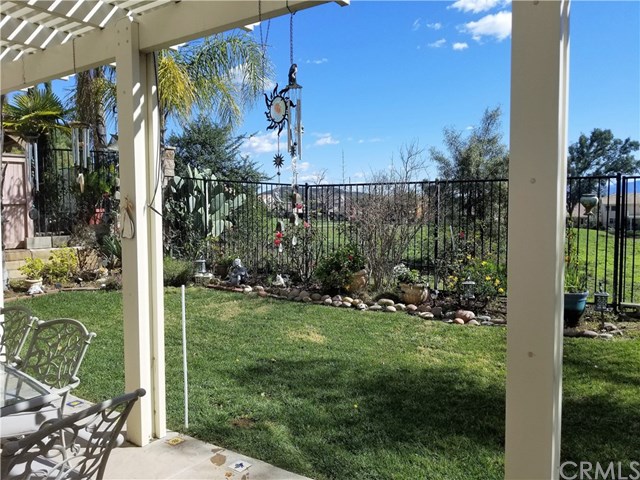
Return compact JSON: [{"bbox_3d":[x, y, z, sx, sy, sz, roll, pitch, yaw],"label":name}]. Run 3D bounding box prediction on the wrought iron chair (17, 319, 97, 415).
[{"bbox_3d":[-1.575,0.912,2.477,0.600,0.910,0.630,2,4,34],"label":"wrought iron chair"}]

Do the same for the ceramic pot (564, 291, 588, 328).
[{"bbox_3d":[2.997,0.833,5.789,0.430,0.415,0.430,2,4,31],"label":"ceramic pot"}]

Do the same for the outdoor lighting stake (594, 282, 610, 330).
[{"bbox_3d":[3.357,0.786,5.685,0.150,0.575,0.150,2,4,31],"label":"outdoor lighting stake"}]

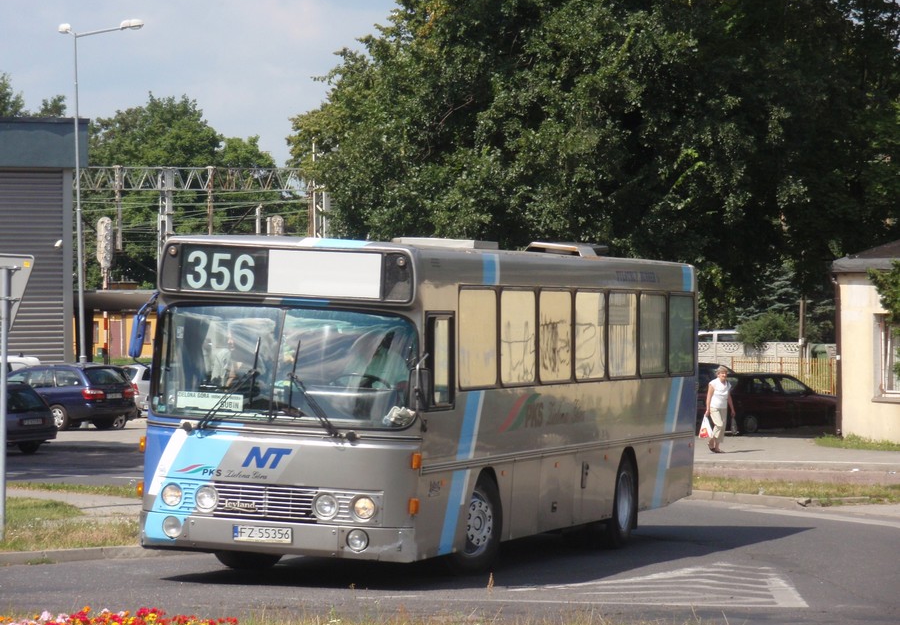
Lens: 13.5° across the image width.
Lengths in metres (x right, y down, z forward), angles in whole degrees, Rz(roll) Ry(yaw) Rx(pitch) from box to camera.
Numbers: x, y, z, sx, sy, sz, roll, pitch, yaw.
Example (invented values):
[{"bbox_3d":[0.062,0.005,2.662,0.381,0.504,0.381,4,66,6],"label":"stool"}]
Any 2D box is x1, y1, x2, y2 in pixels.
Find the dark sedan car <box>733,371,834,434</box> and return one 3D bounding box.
[{"bbox_3d":[7.630,2.130,90.000,4.100,1.410,1.680,0,0,-35],"label":"dark sedan car"}]

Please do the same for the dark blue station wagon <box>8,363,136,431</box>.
[{"bbox_3d":[-9.410,1.970,88.500,4.620,1.500,1.740,-1,-1,42],"label":"dark blue station wagon"}]

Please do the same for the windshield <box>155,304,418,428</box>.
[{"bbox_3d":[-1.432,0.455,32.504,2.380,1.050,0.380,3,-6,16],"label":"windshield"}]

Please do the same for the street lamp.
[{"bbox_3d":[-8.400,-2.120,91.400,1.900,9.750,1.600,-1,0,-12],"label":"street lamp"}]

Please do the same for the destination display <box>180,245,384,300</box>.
[{"bbox_3d":[-1.449,-0.342,32.470,1.840,0.410,0.100,3,1,16],"label":"destination display"}]

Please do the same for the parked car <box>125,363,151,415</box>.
[{"bbox_3d":[-7.100,2.070,101.900,4.150,1.440,1.700,0,-1,-37],"label":"parked car"}]

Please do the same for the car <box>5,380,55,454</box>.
[{"bbox_3d":[-9.600,2.030,73.800,4.100,1.410,1.680,-1,0,41],"label":"car"}]

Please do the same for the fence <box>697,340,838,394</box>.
[{"bbox_3d":[10.700,1.950,128.000,5.000,2.000,0.150,0,0,3],"label":"fence"}]

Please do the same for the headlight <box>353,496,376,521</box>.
[{"bbox_3d":[-0.724,1.660,32.150,0.200,0.200,0.100,3,1,16],"label":"headlight"}]

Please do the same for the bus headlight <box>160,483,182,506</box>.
[{"bbox_3d":[-2.392,1.563,32.600,0.190,0.190,0.100,3,1,16],"label":"bus headlight"}]

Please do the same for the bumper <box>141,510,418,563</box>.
[{"bbox_3d":[-1.501,1.919,32.458,2.480,0.310,0.380,3,1,16],"label":"bumper"}]

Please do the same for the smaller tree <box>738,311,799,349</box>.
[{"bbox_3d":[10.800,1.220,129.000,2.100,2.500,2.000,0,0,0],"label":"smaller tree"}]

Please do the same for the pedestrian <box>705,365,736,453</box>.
[{"bbox_3d":[5.040,1.810,71.000,0.550,1.610,0.420,0,-1,-34],"label":"pedestrian"}]

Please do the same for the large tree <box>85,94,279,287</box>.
[{"bbox_3d":[-12.400,-3.500,175.000,9.500,13.100,9.000,0,0,0],"label":"large tree"}]

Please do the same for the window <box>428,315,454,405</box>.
[{"bbox_3d":[-0.083,0.417,33.000,0.060,0.790,0.780,0,0,16],"label":"window"}]

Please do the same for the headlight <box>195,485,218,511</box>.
[{"bbox_3d":[-2.087,1.592,32.501,0.215,0.220,0.100,3,1,16],"label":"headlight"}]

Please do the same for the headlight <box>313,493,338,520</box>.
[{"bbox_3d":[-1.056,1.643,32.207,0.215,0.220,0.100,3,1,16],"label":"headlight"}]

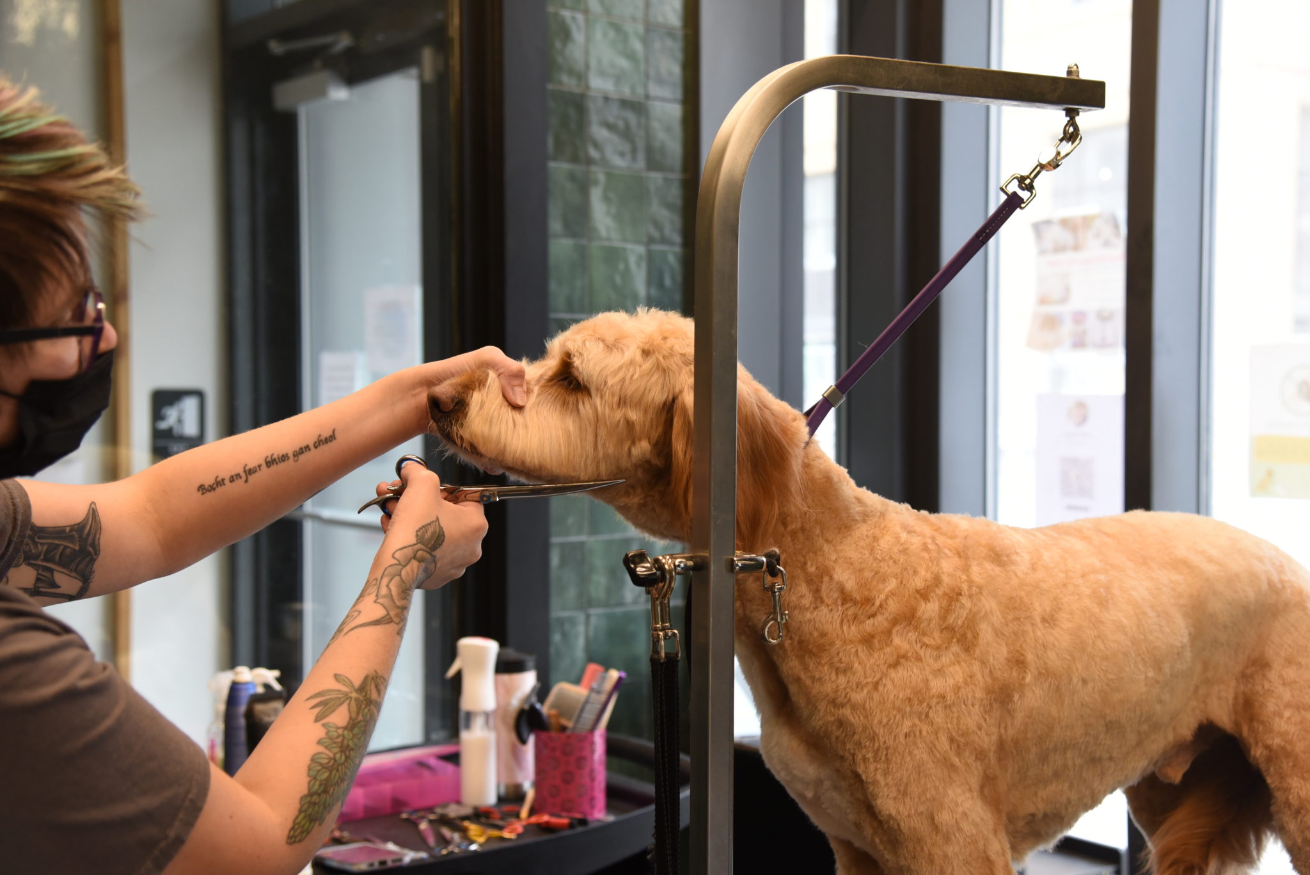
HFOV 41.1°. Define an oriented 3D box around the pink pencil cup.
[{"bbox_3d":[-0.119,0.463,2.446,0.084,0.119,0.084,1,2,13],"label":"pink pencil cup"}]

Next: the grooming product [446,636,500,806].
[{"bbox_3d":[-0.259,0.404,2.496,0.074,0.234,0.053,0,2,0],"label":"grooming product"}]

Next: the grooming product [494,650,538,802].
[{"bbox_3d":[-0.207,0.413,2.545,0.071,0.211,0.071,0,2,0],"label":"grooming product"}]

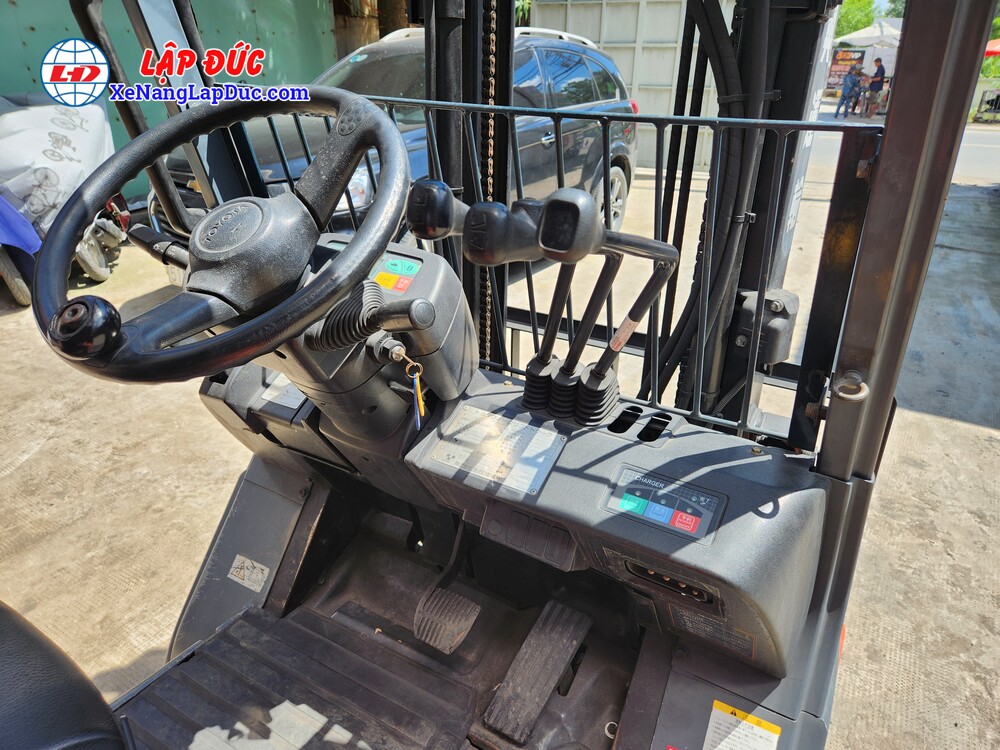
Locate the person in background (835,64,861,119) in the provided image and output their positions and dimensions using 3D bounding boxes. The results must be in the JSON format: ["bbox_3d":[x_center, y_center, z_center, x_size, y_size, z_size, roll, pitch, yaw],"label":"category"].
[{"bbox_3d":[11.153,-9.064,21.324,0.500,1.579,0.550,-21,32,-37],"label":"person in background"}]

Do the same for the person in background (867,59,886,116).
[{"bbox_3d":[11.683,-8.892,20.617,0.380,1.736,0.500,-7,26,-13],"label":"person in background"}]

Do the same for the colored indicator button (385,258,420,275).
[{"bbox_3d":[-0.117,-0.130,0.800,0.050,0.005,0.020,12,63,25],"label":"colored indicator button"}]

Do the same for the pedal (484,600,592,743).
[{"bbox_3d":[0.059,0.430,0.969,0.069,0.030,0.195,17,58,33],"label":"pedal"}]

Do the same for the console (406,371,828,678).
[{"bbox_3d":[0.121,0.148,0.805,0.475,0.200,0.200,12,28,25],"label":"console"}]

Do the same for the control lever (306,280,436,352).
[{"bbox_3d":[-0.130,-0.062,0.690,0.121,0.056,0.056,4,25,9],"label":"control lever"}]

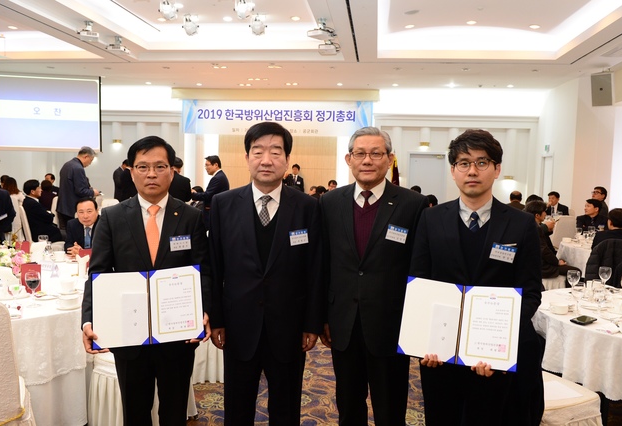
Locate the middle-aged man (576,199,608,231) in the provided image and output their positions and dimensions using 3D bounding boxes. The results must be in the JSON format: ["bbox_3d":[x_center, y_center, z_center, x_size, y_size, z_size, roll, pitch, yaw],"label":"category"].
[{"bbox_3d":[3.961,0.428,7.750,0.520,1.260,0.750,3,5,30],"label":"middle-aged man"}]

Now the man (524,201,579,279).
[{"bbox_3d":[2.522,0.515,5.800,0.760,1.280,0.520,1,4,3],"label":"man"}]

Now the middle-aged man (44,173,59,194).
[{"bbox_3d":[-5.375,-0.139,11.089,0.550,1.300,0.780,3,4,22],"label":"middle-aged man"}]

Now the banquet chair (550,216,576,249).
[{"bbox_3d":[3.789,0.528,8.500,0.460,0.930,0.580,1,4,-2],"label":"banquet chair"}]

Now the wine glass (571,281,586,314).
[{"bbox_3d":[1.465,0.461,3.006,0.070,0.178,0.070,1,4,0],"label":"wine glass"}]

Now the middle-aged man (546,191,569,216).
[{"bbox_3d":[4.143,0.278,9.512,0.580,1.280,0.780,4,5,38],"label":"middle-aged man"}]

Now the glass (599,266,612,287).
[{"bbox_3d":[1.881,0.436,3.521,0.073,0.172,0.073,1,4,0],"label":"glass"}]

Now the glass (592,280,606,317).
[{"bbox_3d":[1.673,0.489,3.200,0.076,0.195,0.076,1,4,0],"label":"glass"}]

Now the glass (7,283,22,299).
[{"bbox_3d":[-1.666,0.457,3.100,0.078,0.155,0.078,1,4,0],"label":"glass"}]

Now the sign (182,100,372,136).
[{"bbox_3d":[-0.883,-2.427,14.100,4.900,0.880,0.040,2,4,7],"label":"sign"}]

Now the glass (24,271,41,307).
[{"bbox_3d":[-1.471,0.405,2.927,0.078,0.184,0.078,1,4,0],"label":"glass"}]

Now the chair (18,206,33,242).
[{"bbox_3d":[-3.943,0.418,8.000,0.580,0.940,0.460,-1,4,-25],"label":"chair"}]

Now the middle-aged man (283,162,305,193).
[{"bbox_3d":[-0.365,-0.262,12.630,0.550,1.700,0.380,2,4,9],"label":"middle-aged man"}]

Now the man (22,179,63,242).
[{"bbox_3d":[-3.631,0.194,7.643,0.820,1.300,0.550,-1,5,-29],"label":"man"}]

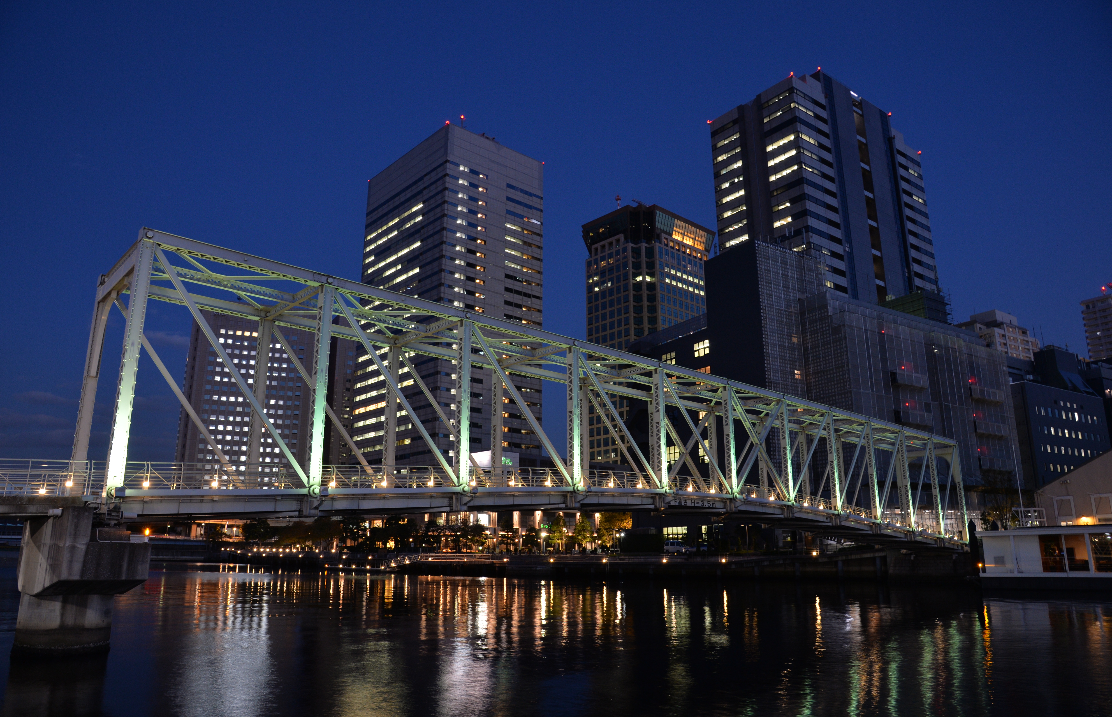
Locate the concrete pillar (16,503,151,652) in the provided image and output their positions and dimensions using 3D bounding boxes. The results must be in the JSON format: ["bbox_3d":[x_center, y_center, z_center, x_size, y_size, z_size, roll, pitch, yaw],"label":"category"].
[{"bbox_3d":[-13.570,6.261,20.643,2.450,3.725,6.125,13,-20,-42],"label":"concrete pillar"}]

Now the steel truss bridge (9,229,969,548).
[{"bbox_3d":[13.002,8.760,57.738,86.410,12.300,7.460,13,-20,-42],"label":"steel truss bridge"}]

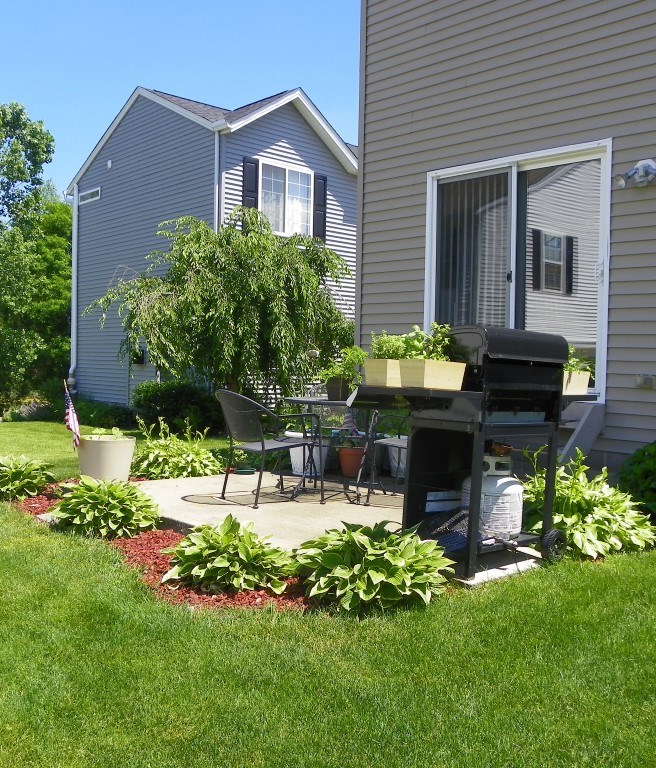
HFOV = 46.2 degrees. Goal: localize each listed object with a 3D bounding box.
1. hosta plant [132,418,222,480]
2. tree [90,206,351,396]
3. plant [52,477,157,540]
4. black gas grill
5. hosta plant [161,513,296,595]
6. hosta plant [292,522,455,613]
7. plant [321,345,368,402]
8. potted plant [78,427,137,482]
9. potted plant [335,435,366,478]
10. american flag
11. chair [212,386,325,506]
[{"bbox_3d":[-1.399,0.572,7.149,0.820,0.540,0.760,1,1,0],"label":"hosta plant"},{"bbox_3d":[-1.666,-1.040,12.500,4.200,3.700,4.000,1,3,-7],"label":"tree"},{"bbox_3d":[-1.440,0.766,4.978,0.690,0.360,0.670,1,1,0],"label":"plant"},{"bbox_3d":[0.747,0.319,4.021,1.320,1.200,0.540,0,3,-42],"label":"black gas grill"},{"bbox_3d":[-0.515,0.822,4.020,0.690,0.330,0.660,1,3,-7],"label":"hosta plant"},{"bbox_3d":[0.228,0.841,3.763,0.780,0.360,0.680,1,1,0],"label":"hosta plant"},{"bbox_3d":[0.113,-0.083,5.780,0.345,0.420,0.340,1,3,0],"label":"plant"},{"bbox_3d":[-1.915,0.613,6.681,0.490,0.440,0.490,1,1,0],"label":"potted plant"},{"bbox_3d":[0.208,0.655,7.101,0.280,0.385,0.270,1,1,0],"label":"potted plant"},{"bbox_3d":[-2.151,0.276,6.450,0.160,0.590,0.100,-8,0,-18],"label":"american flag"},{"bbox_3d":[-0.450,0.453,5.719,0.620,0.830,0.590,0,2,-32],"label":"chair"}]

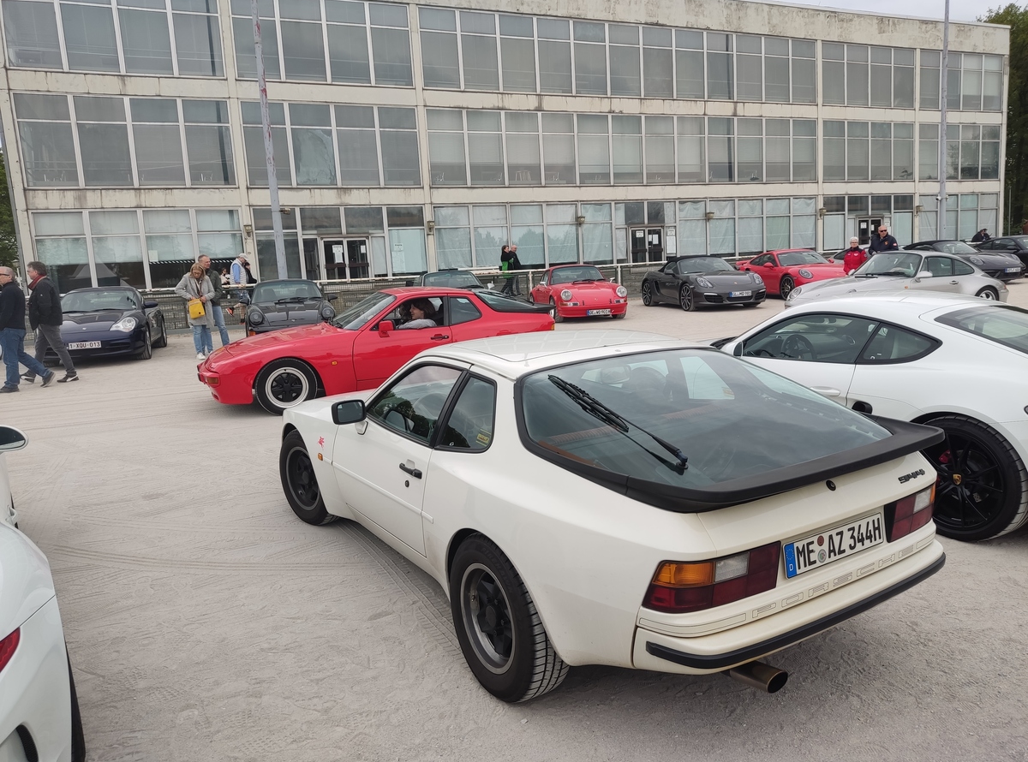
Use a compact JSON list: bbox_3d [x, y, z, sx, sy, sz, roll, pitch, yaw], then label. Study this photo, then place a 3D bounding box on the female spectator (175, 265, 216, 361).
[{"bbox_3d":[-5.527,-1.222,13.000,0.620,1.670,0.450,-6,10,-20],"label":"female spectator"}]

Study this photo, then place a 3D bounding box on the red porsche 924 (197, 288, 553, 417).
[{"bbox_3d":[-1.640,-0.465,9.420,4.200,1.270,1.735,-6,10,-17],"label":"red porsche 924"}]

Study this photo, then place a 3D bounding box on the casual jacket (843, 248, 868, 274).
[{"bbox_3d":[7.384,-2.576,16.060,0.540,0.680,0.340,3,10,38],"label":"casual jacket"}]

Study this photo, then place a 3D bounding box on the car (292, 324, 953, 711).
[{"bbox_3d":[-0.030,0.352,4.176,1.750,1.275,4.200,-9,11,-31],"label":"car"}]

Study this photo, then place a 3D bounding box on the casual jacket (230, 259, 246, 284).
[{"bbox_3d":[-7.033,-2.811,19.035,0.400,0.680,0.500,-6,8,-18],"label":"casual jacket"}]

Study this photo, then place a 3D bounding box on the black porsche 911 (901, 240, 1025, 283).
[{"bbox_3d":[13.200,-3.640,22.700,1.830,1.290,4.490,-6,10,-16],"label":"black porsche 911"}]

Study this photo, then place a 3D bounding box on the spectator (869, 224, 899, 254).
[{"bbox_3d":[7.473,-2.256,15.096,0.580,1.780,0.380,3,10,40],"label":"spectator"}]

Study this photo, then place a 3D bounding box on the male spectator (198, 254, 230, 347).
[{"bbox_3d":[-5.655,-1.463,14.087,0.400,1.830,0.560,2,10,35],"label":"male spectator"}]

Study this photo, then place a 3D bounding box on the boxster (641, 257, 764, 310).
[{"bbox_3d":[4.693,-2.548,18.955,1.830,1.285,4.370,-5,10,-12],"label":"boxster"}]

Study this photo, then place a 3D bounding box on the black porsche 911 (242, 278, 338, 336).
[{"bbox_3d":[-4.467,-1.394,14.912,1.700,1.310,4.250,-6,10,-16],"label":"black porsche 911"}]

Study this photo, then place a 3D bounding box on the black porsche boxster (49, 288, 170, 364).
[{"bbox_3d":[-7.874,-1.141,14.349,1.800,1.300,4.360,-6,10,-18],"label":"black porsche boxster"}]

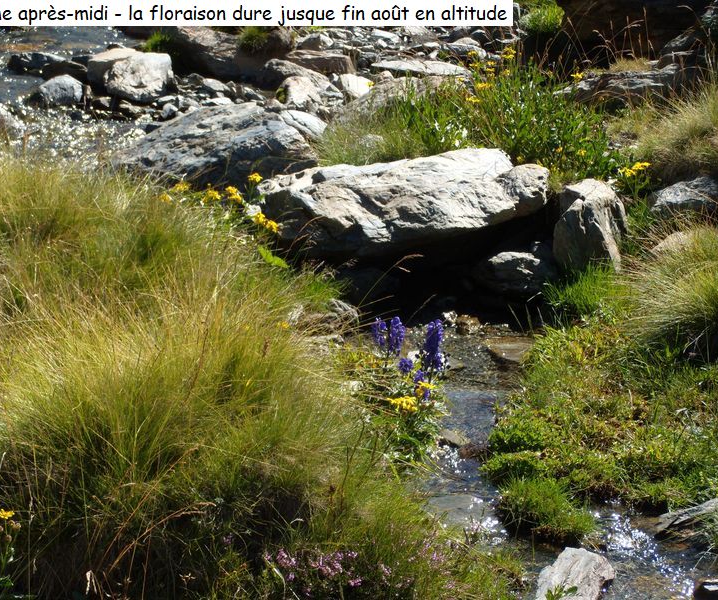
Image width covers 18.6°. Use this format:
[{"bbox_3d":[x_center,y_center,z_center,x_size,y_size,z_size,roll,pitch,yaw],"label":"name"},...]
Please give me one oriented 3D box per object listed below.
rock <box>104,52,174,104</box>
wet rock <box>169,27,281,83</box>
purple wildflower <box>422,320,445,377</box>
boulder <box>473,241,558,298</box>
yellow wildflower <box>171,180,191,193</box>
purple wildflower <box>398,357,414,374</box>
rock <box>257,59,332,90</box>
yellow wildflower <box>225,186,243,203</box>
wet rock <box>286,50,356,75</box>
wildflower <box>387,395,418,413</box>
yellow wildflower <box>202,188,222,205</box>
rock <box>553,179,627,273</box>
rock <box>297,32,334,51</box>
[{"bbox_3d":[-0.884,-0.888,8.800,0.265,0.180,0.250,0,13,0],"label":"rock"},{"bbox_3d":[-0.578,-1.062,9.500,0.480,0.250,0.380,0,13,0],"label":"wet rock"},{"bbox_3d":[0.183,0.114,5.400,0.057,0.132,0.052,0,14,0],"label":"purple wildflower"},{"bbox_3d":[0.442,-0.085,6.200,0.235,0.140,0.190,0,14,0],"label":"boulder"},{"bbox_3d":[-0.509,-0.326,6.300,0.055,0.026,0.050,0,14,0],"label":"yellow wildflower"},{"bbox_3d":[0.110,0.155,5.200,0.036,0.038,0.036,0,13,0],"label":"purple wildflower"},{"bbox_3d":[-0.247,-0.859,8.400,0.280,0.120,0.210,0,14,0],"label":"rock"},{"bbox_3d":[-0.346,-0.293,6.100,0.046,0.036,0.044,0,13,0],"label":"yellow wildflower"},{"bbox_3d":[-0.161,-1.017,9.400,0.280,0.085,0.200,0,13,0],"label":"wet rock"},{"bbox_3d":[0.104,0.250,5.250,0.070,0.030,0.058,0,14,0],"label":"wildflower"},{"bbox_3d":[-0.410,-0.288,6.100,0.050,0.036,0.048,0,13,0],"label":"yellow wildflower"},{"bbox_3d":[0.675,-0.217,6.400,0.200,0.250,0.210,-5,14,-19],"label":"rock"},{"bbox_3d":[-0.182,-1.081,9.200,0.150,0.075,0.110,0,14,0],"label":"rock"}]

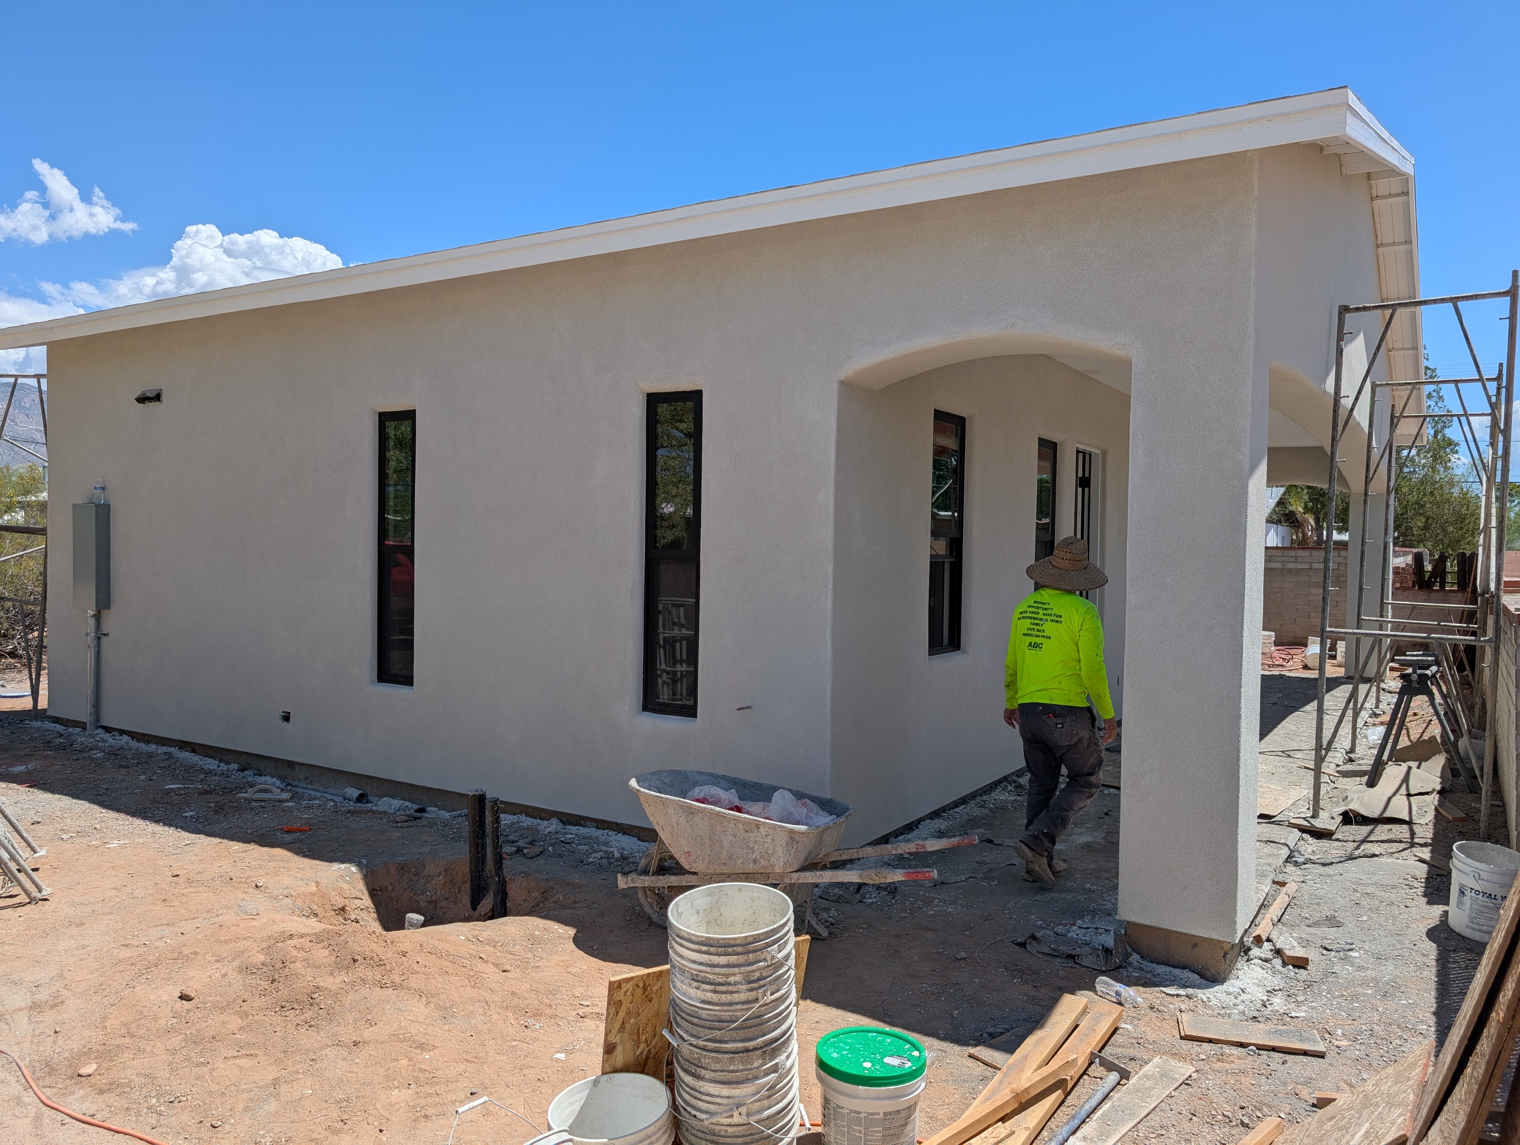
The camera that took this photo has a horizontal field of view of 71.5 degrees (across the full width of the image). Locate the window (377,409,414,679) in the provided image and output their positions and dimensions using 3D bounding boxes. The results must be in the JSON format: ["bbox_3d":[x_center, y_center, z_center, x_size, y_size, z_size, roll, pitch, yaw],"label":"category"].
[{"bbox_3d":[-2.465,-0.166,7.209,0.390,1.859,0.100,1,1,32],"label":"window"}]

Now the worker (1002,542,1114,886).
[{"bbox_3d":[1.564,0.693,5.550,0.560,1.782,0.500,1,1,31],"label":"worker"}]

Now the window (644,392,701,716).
[{"bbox_3d":[-0.485,-0.104,5.950,0.390,1.818,0.100,1,1,32],"label":"window"}]

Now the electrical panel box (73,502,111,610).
[{"bbox_3d":[-5.829,-0.136,9.204,0.395,0.915,0.125,1,1,32],"label":"electrical panel box"}]

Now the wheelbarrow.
[{"bbox_3d":[0.100,1.265,4.590,1.530,0.710,0.680,1,1,24],"label":"wheelbarrow"}]

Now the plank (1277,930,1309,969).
[{"bbox_3d":[2.312,1.649,4.610,0.088,0.038,0.270,1,1,12],"label":"plank"}]

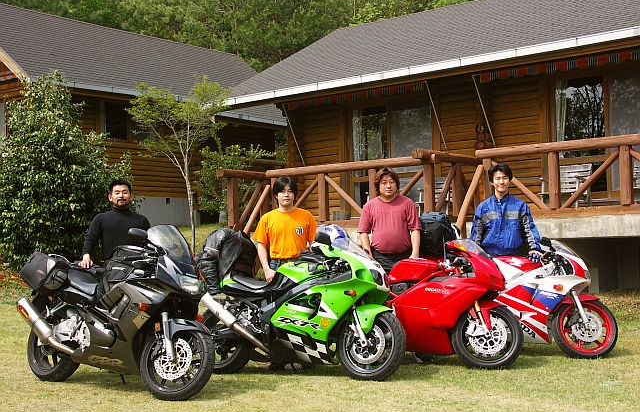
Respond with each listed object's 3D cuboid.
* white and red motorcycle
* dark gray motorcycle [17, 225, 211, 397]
[{"bbox_3d":[1.687,0.837,8.734,1.970,1.070,0.670,-2,-3,24],"label":"white and red motorcycle"},{"bbox_3d":[-1.666,0.846,7.576,2.040,1.260,0.780,-3,-3,36],"label":"dark gray motorcycle"}]

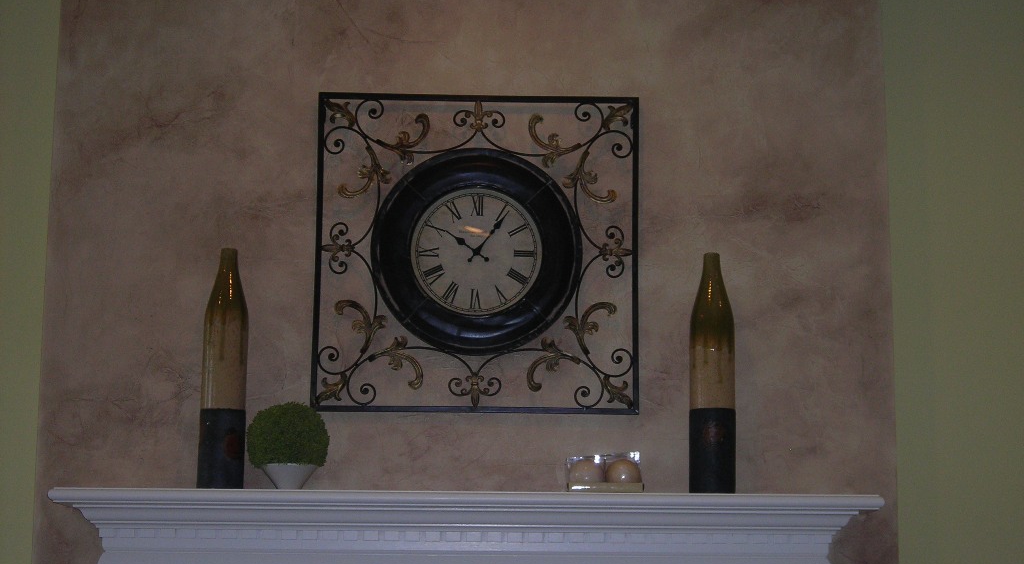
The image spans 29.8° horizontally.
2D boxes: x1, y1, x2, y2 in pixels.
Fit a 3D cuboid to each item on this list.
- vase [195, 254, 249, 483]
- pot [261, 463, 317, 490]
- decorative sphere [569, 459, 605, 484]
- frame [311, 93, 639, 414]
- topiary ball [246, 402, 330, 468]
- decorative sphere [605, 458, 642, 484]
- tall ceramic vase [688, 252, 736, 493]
[{"bbox_3d":[-0.610,0.184,4.069,0.098,0.518,0.098,1,-10,-1],"label":"vase"},{"bbox_3d":[-0.467,0.411,4.034,0.117,0.062,0.117,1,-10,-1],"label":"pot"},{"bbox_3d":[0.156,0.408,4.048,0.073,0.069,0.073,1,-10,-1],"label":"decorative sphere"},{"bbox_3d":[-0.075,-0.065,4.178,0.702,0.703,0.060,1,-10,-1],"label":"frame"},{"bbox_3d":[-0.470,0.331,4.048,0.173,0.152,0.173,1,-10,-1],"label":"topiary ball"},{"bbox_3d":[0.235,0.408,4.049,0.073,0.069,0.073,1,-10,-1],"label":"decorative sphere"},{"bbox_3d":[0.426,0.194,4.090,0.098,0.519,0.098,1,-10,-1],"label":"tall ceramic vase"}]

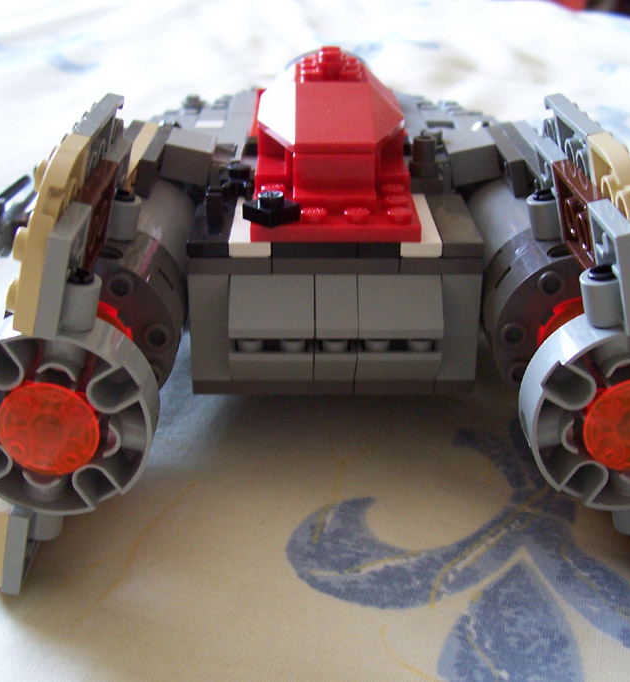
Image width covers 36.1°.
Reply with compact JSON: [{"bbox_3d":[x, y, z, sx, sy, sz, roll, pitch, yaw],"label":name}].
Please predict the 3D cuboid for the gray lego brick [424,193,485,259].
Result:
[{"bbox_3d":[0.028,-0.024,0.196,0.008,0.003,0.032,0,24,-1],"label":"gray lego brick"}]

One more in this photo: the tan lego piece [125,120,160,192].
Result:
[{"bbox_3d":[-0.038,-0.040,0.213,0.003,0.009,0.034,12,24,-6],"label":"tan lego piece"}]

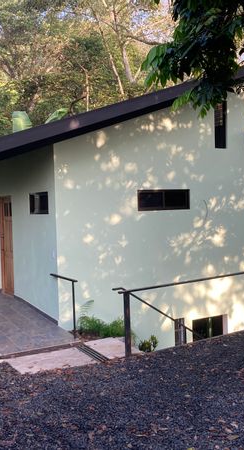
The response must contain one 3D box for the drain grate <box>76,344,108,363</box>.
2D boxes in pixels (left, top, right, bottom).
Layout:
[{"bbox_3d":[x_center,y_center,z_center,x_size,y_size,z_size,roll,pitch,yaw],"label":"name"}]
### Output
[{"bbox_3d":[-0.396,1.723,6.484,0.145,0.030,0.800,-3,2,-27],"label":"drain grate"}]

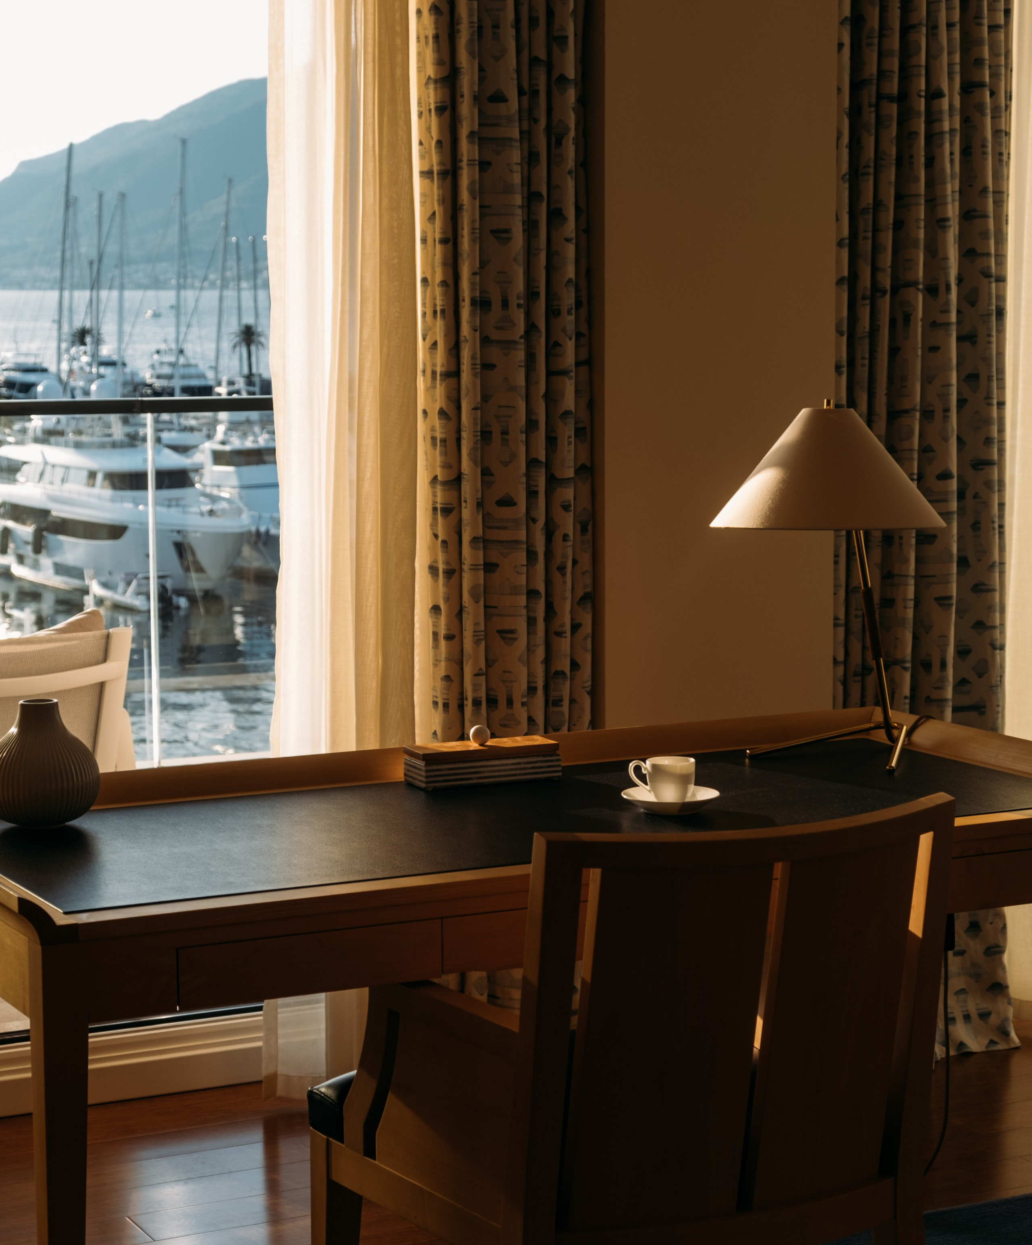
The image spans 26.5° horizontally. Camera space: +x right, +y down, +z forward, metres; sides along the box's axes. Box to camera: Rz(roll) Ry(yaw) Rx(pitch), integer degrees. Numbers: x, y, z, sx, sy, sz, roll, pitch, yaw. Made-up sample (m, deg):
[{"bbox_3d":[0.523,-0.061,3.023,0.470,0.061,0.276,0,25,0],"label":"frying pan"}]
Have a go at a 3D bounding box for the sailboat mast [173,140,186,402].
[{"bbox_3d":[-26.479,-26.831,172.931,0.300,22.267,0.300,3,9,0],"label":"sailboat mast"}]

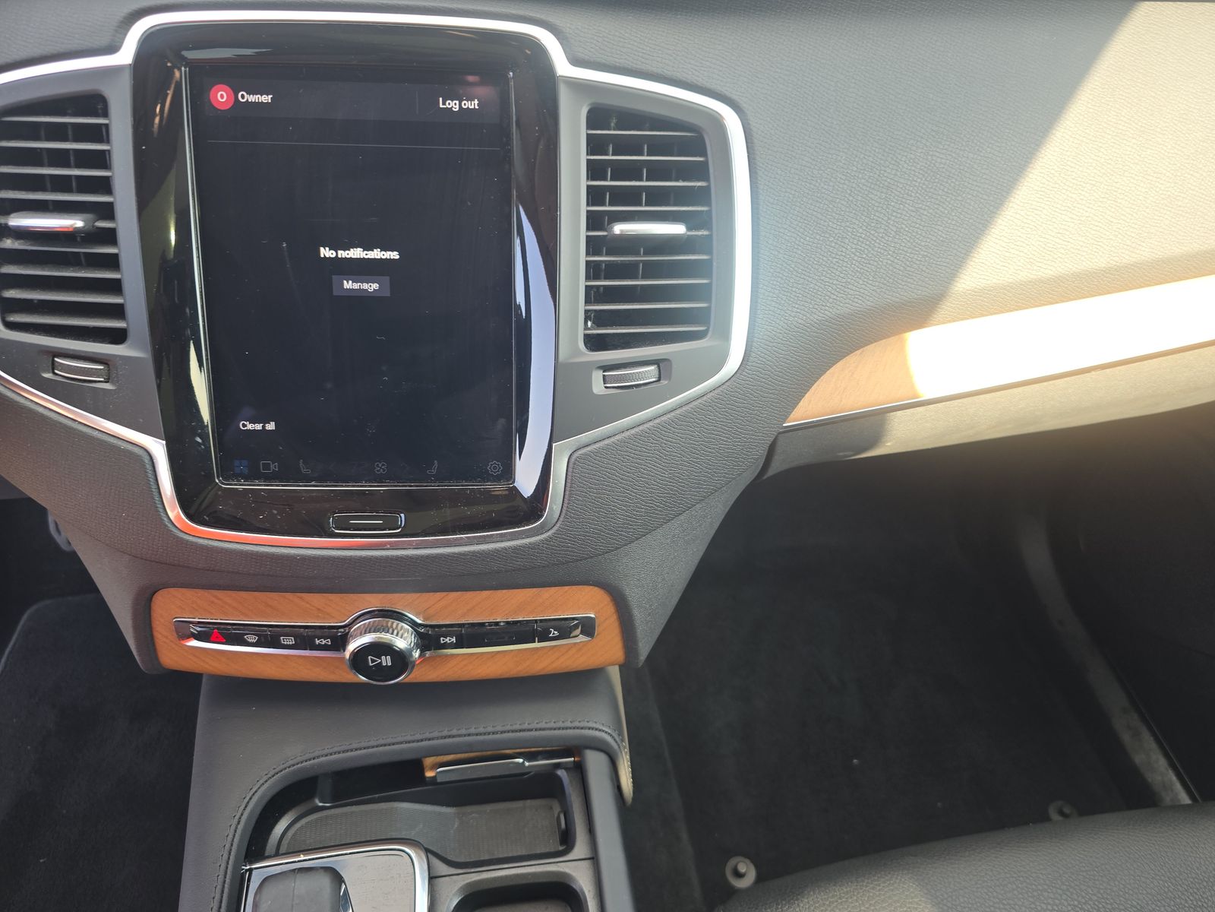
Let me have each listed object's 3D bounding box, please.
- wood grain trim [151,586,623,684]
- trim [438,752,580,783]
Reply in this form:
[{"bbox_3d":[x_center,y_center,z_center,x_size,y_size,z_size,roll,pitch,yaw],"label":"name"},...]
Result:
[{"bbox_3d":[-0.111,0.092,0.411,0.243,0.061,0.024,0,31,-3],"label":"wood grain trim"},{"bbox_3d":[-0.057,0.176,0.455,0.079,0.010,0.008,-4,48,-9],"label":"trim"}]

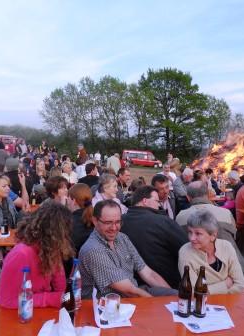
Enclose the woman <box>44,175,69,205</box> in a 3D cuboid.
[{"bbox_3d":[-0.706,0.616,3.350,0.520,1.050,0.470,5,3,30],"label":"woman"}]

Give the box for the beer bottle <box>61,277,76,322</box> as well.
[{"bbox_3d":[-0.253,0.646,1.480,0.068,0.258,0.068,1,4,-7],"label":"beer bottle"}]

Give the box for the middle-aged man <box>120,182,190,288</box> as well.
[{"bbox_3d":[0.302,0.819,2.720,0.600,1.320,0.800,4,4,24],"label":"middle-aged man"}]

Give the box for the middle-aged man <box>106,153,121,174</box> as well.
[{"bbox_3d":[-0.307,0.232,11.200,0.520,1.600,0.420,4,3,17],"label":"middle-aged man"}]

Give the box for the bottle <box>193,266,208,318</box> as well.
[{"bbox_3d":[0.412,0.639,1.613,0.068,0.260,0.068,3,3,0],"label":"bottle"}]

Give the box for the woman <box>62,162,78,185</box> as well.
[{"bbox_3d":[-1.152,0.538,6.950,0.500,1.280,0.750,1,4,-30],"label":"woman"}]

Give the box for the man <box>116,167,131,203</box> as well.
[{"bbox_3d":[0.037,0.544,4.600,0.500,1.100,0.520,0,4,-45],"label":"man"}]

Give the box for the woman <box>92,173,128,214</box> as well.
[{"bbox_3d":[-0.100,0.740,3.460,0.500,1.300,0.750,-3,5,-41],"label":"woman"}]

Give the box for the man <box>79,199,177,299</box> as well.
[{"bbox_3d":[0.000,0.827,2.083,0.580,1.320,0.850,-3,5,-41],"label":"man"}]

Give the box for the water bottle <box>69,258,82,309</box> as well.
[{"bbox_3d":[-0.244,0.628,1.689,0.070,0.268,0.070,1,4,-7],"label":"water bottle"}]

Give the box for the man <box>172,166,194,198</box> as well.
[{"bbox_3d":[1.030,0.636,4.956,0.750,1.280,0.520,2,5,30],"label":"man"}]

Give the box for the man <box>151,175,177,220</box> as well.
[{"bbox_3d":[0.477,0.756,3.377,0.520,1.280,0.650,0,4,-18],"label":"man"}]

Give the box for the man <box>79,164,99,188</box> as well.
[{"bbox_3d":[-0.609,0.594,6.200,0.540,1.310,0.750,4,4,24],"label":"man"}]

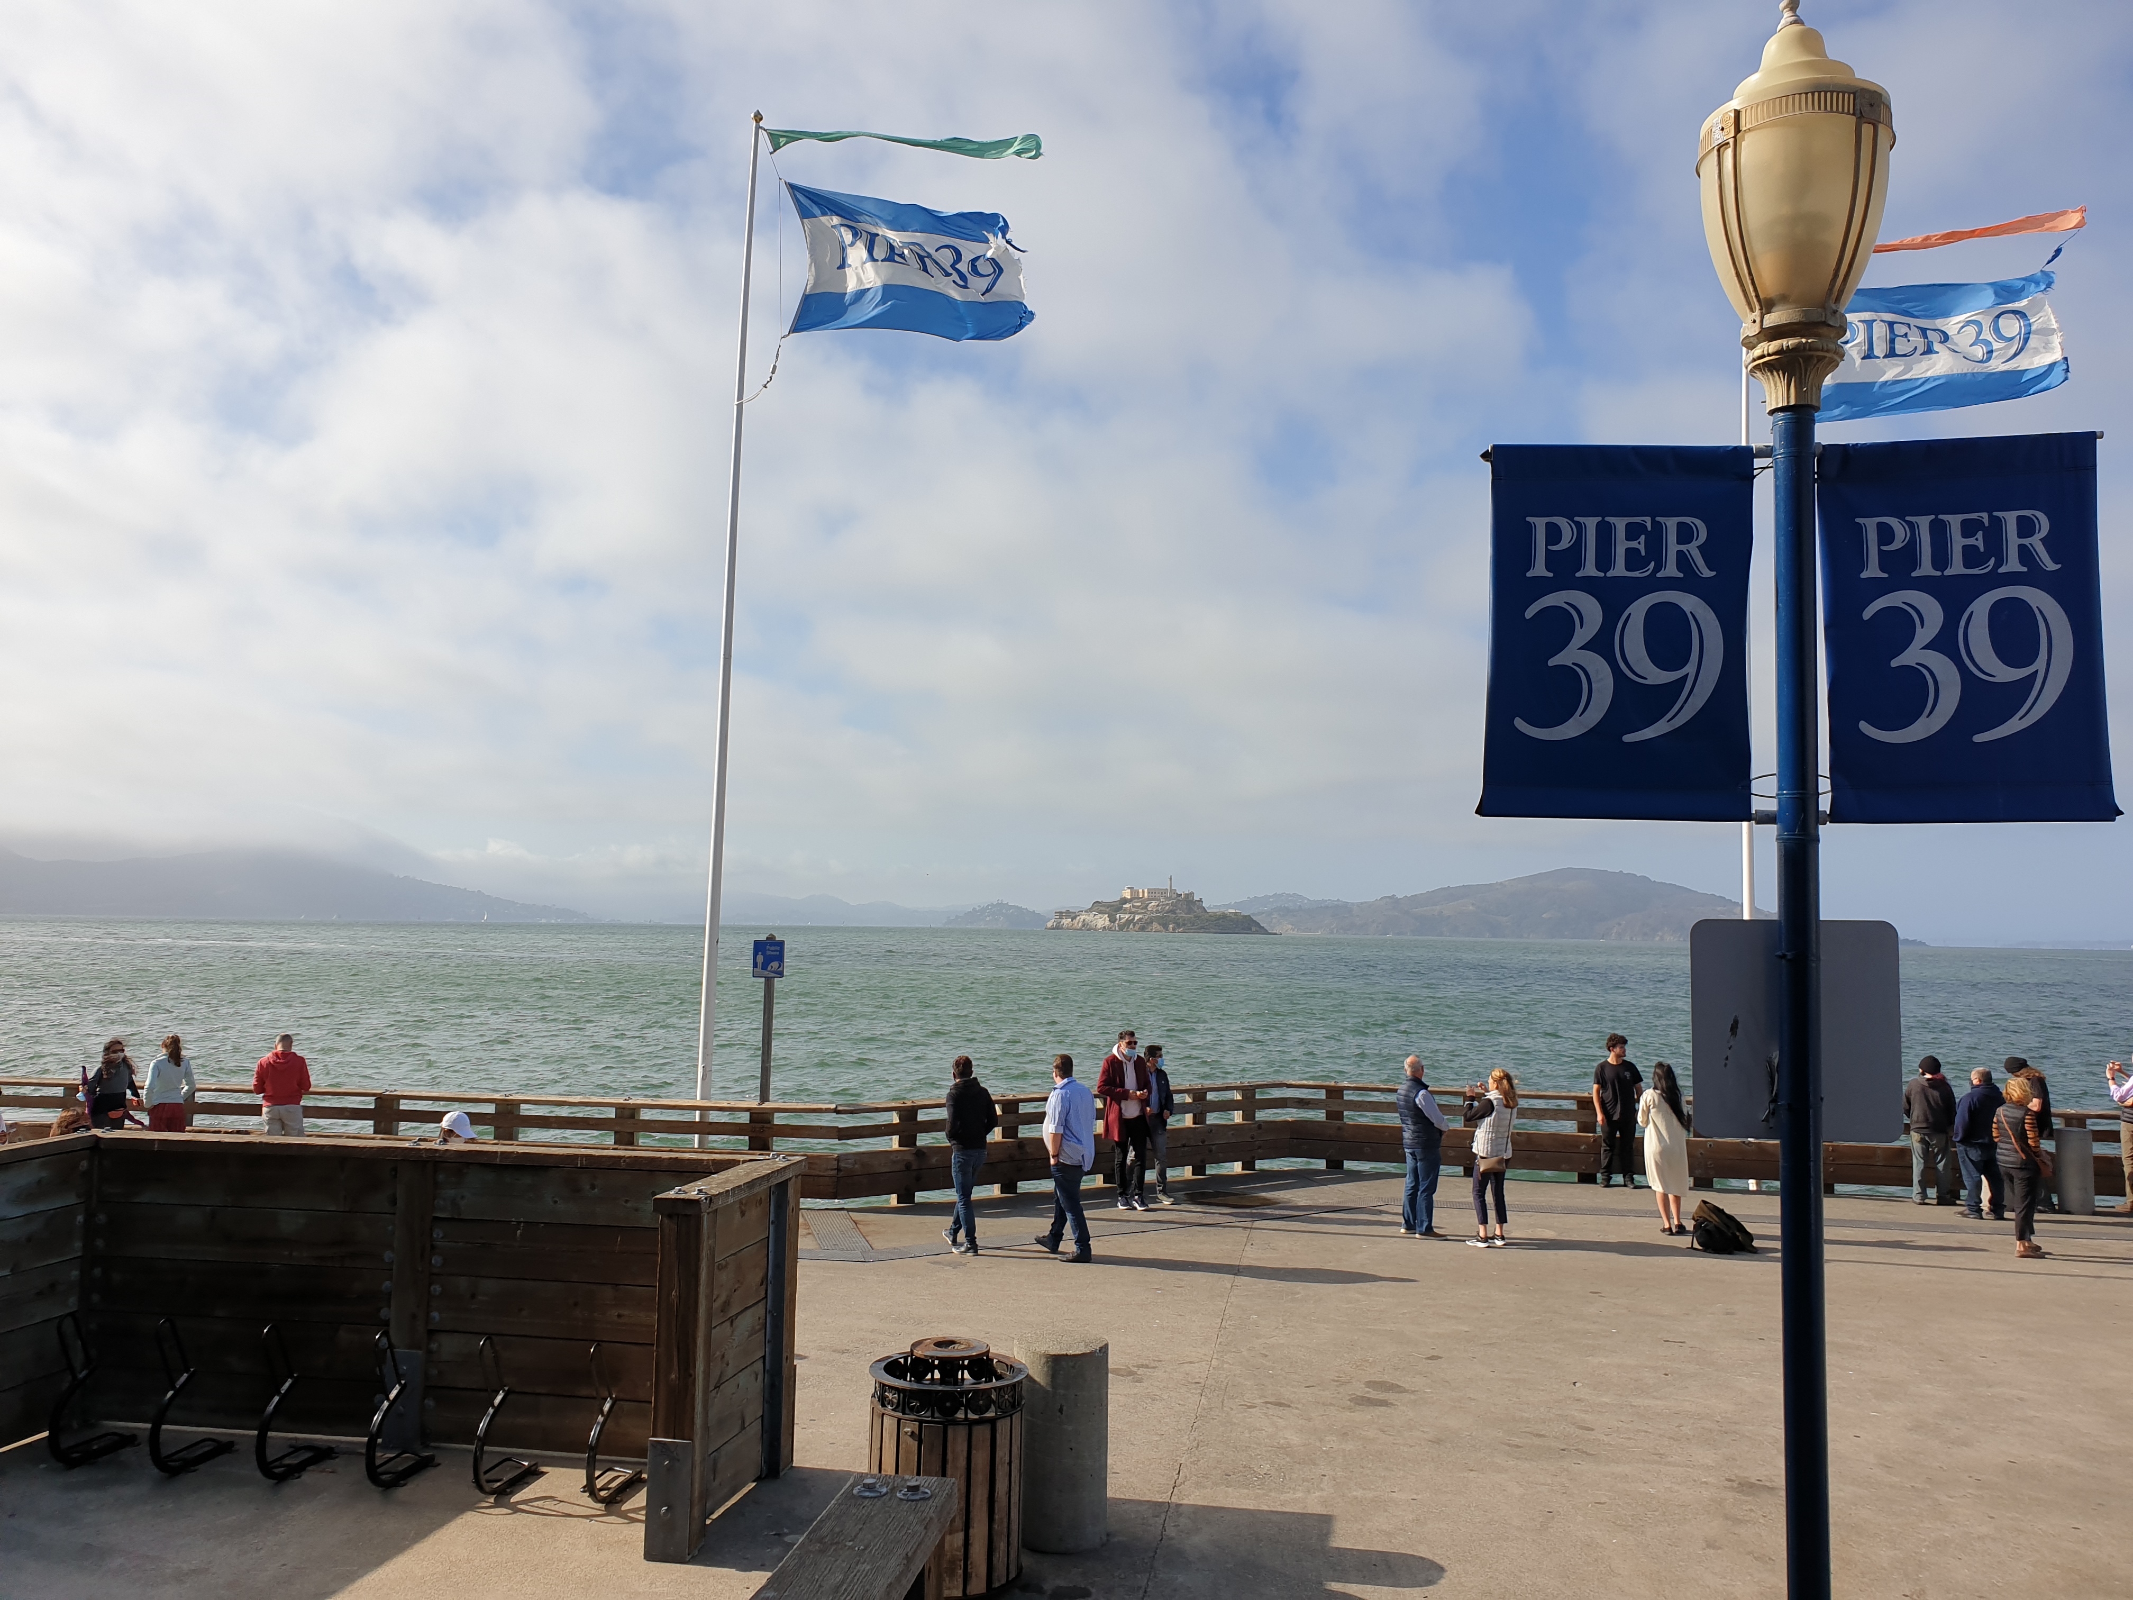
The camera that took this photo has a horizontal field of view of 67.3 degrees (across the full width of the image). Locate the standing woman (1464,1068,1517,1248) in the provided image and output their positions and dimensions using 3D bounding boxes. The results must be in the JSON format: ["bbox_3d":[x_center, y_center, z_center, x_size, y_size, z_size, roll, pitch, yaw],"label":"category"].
[{"bbox_3d":[4.084,3.408,15.380,0.520,1.632,0.480,-2,-6,37],"label":"standing woman"}]

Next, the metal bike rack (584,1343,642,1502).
[{"bbox_3d":[-2.351,3.188,8.314,0.200,0.710,0.580,1,-5,5],"label":"metal bike rack"}]

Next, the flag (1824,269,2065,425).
[{"bbox_3d":[10.713,-5.577,19.750,2.850,1.750,0.450,-1,-5,19],"label":"flag"}]

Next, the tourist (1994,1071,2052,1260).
[{"bbox_3d":[9.075,3.471,15.254,0.500,1.657,0.390,-1,-5,26],"label":"tourist"}]

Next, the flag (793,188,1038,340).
[{"bbox_3d":[-1.741,-6.005,17.900,2.780,1.720,0.420,0,-5,9],"label":"flag"}]

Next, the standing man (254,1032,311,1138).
[{"bbox_3d":[-8.040,3.244,16.331,0.550,1.701,0.360,2,-5,-18],"label":"standing man"}]

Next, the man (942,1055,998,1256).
[{"bbox_3d":[-0.892,3.255,14.792,0.520,1.750,0.450,5,-6,-40],"label":"man"}]

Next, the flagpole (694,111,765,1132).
[{"bbox_3d":[-3.624,-1.615,17.179,0.150,12.027,0.150,2,-5,0],"label":"flagpole"}]

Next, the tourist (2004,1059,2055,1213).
[{"bbox_3d":[10.861,3.740,18.033,0.520,1.700,0.450,4,-5,-30],"label":"tourist"}]

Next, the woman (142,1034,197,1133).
[{"bbox_3d":[-9.141,3.215,16.284,0.510,1.640,0.330,2,-5,-9],"label":"woman"}]

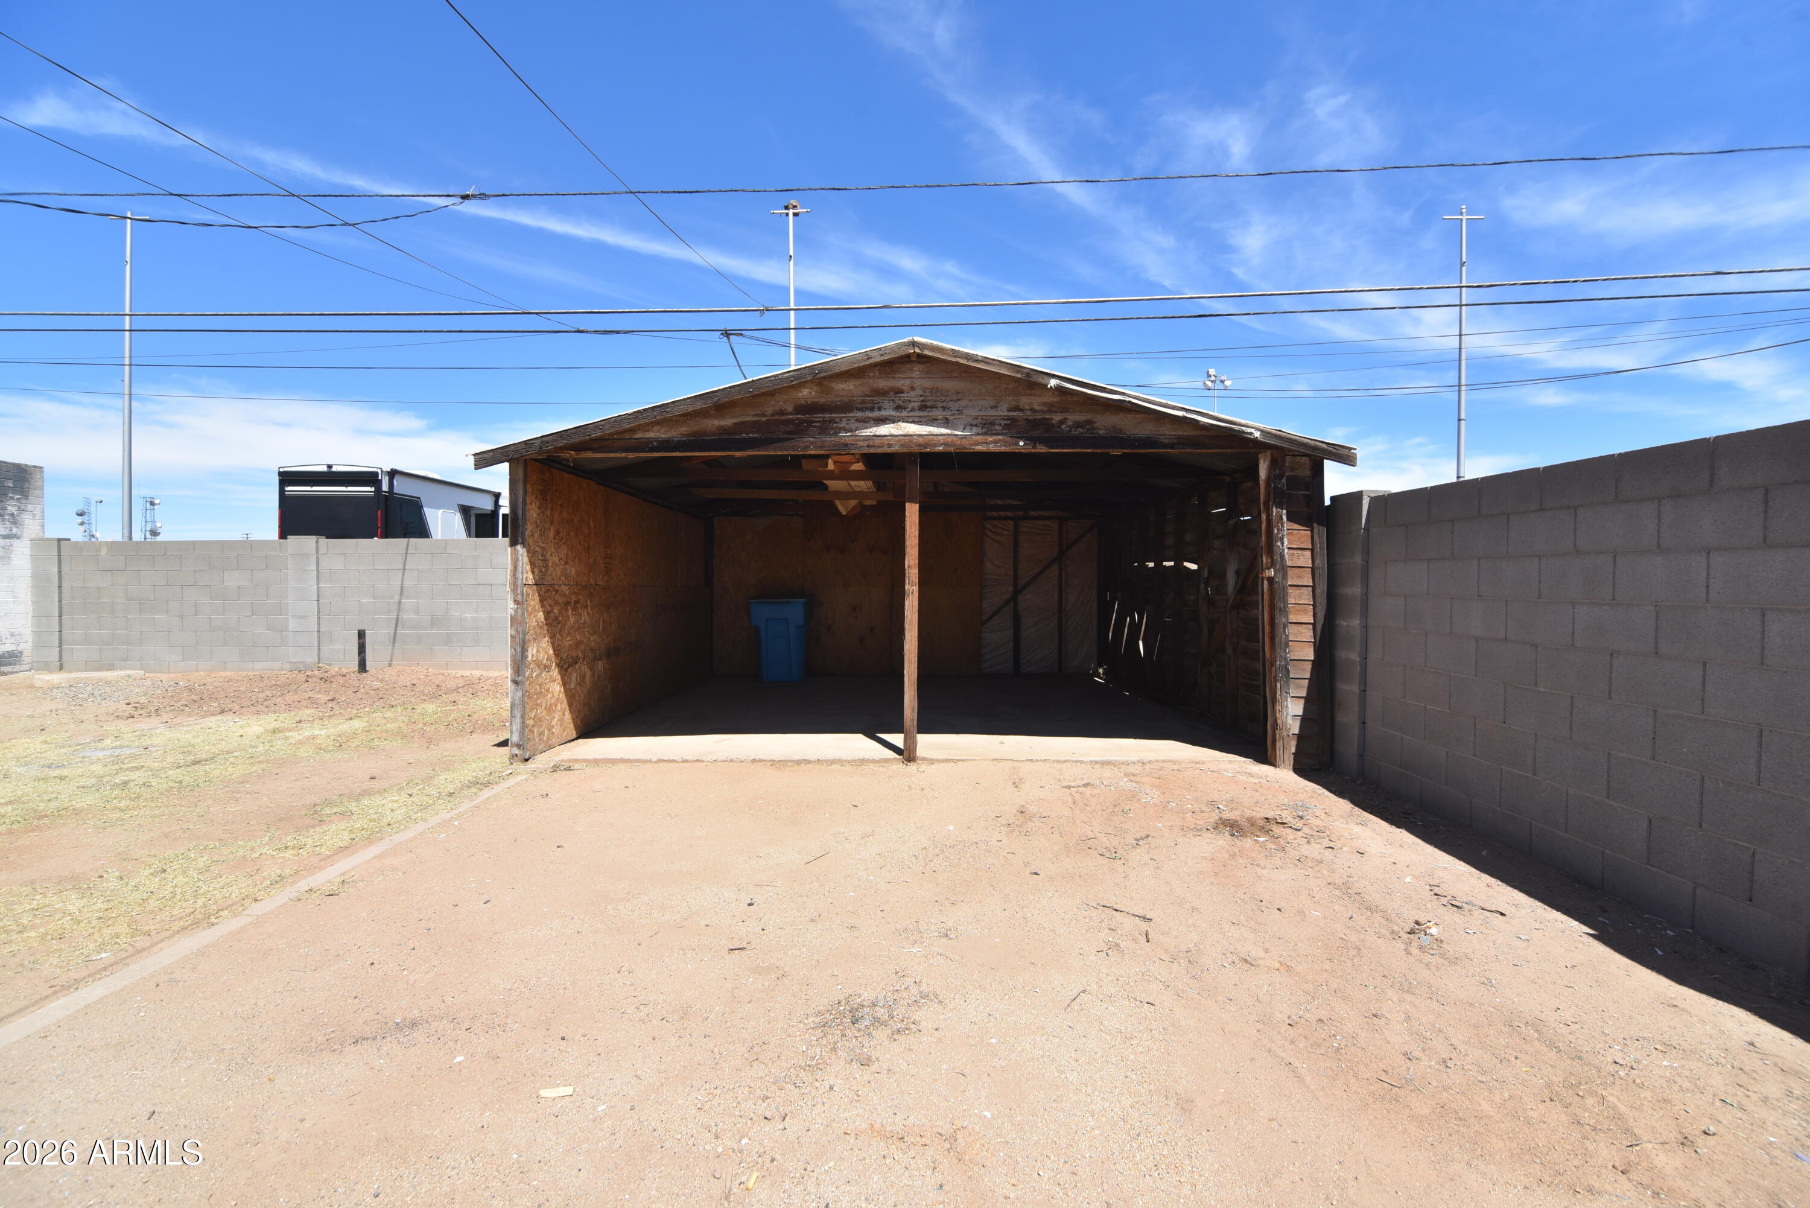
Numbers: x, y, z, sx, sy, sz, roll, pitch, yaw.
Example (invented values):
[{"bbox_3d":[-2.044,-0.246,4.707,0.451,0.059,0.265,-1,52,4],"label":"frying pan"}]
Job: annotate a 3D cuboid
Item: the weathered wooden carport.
[{"bbox_3d":[0.090,-0.397,8.280,5.950,2.910,5.720,0,1,1],"label":"weathered wooden carport"}]

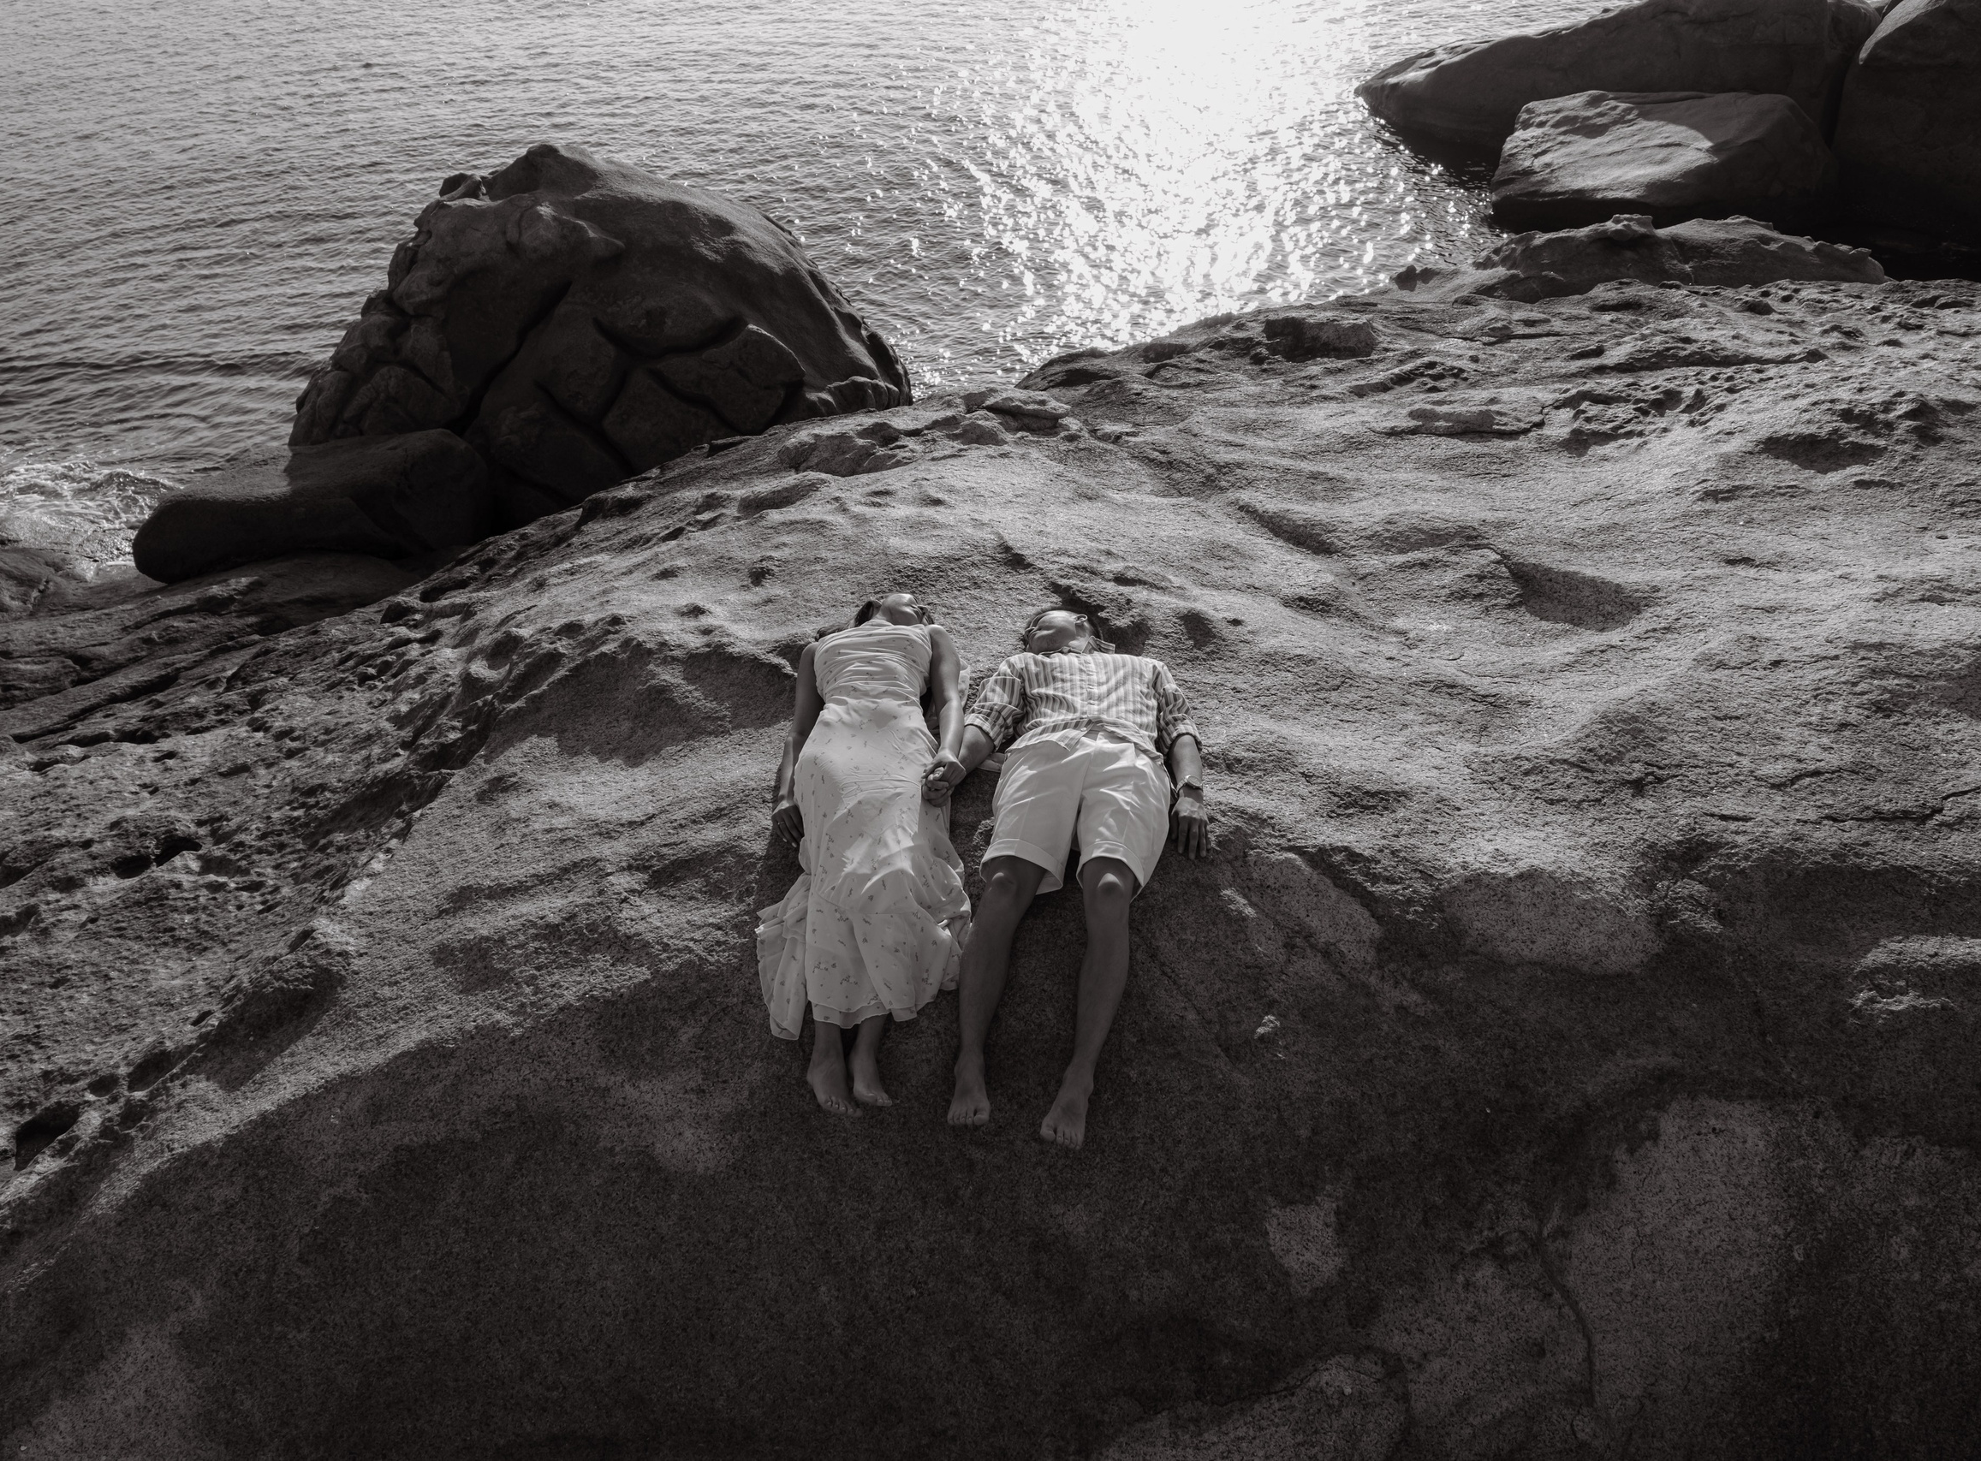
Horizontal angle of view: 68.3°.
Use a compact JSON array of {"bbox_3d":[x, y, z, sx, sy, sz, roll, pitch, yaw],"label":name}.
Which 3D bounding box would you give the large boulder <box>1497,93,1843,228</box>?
[{"bbox_3d":[6.950,-5.851,14.947,3.100,1.250,1.900,2,35,3],"label":"large boulder"}]

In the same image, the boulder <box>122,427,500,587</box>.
[{"bbox_3d":[-3.700,-1.365,8.139,1.850,0.680,0.950,-7,36,-10],"label":"boulder"}]

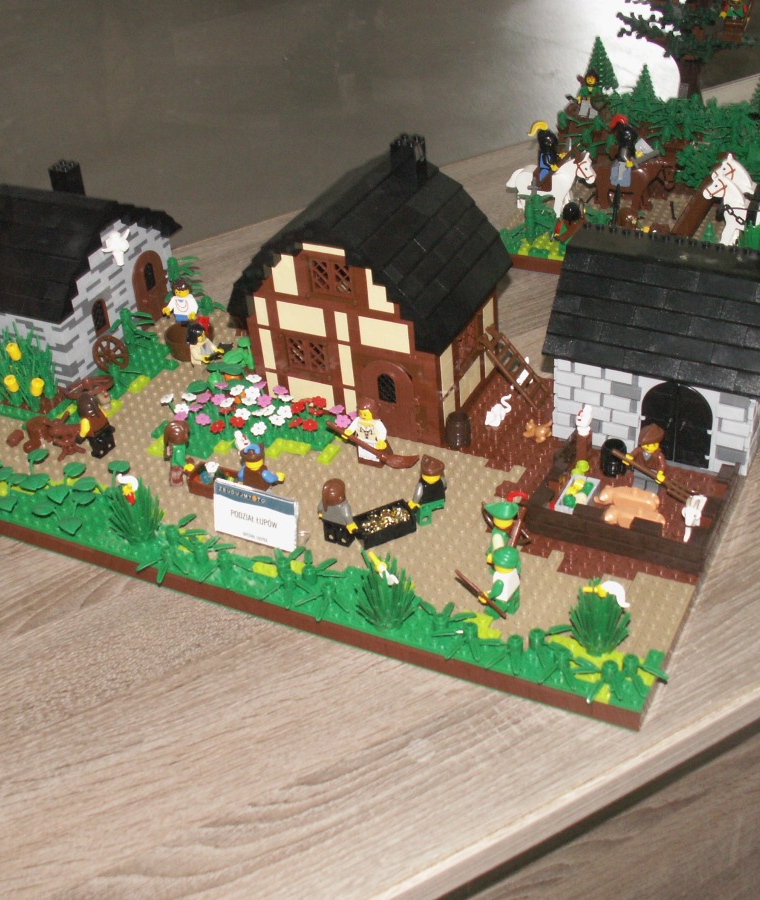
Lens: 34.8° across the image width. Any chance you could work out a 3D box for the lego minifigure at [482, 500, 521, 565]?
[{"bbox_3d":[0.065,0.044,0.639,0.020,0.044,0.025,13,39,24],"label":"lego minifigure"}]

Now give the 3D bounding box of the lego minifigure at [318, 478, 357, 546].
[{"bbox_3d":[-0.023,0.033,0.666,0.025,0.043,0.014,13,39,24],"label":"lego minifigure"}]

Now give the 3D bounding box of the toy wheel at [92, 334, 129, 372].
[{"bbox_3d":[-0.186,-0.065,0.834,0.005,0.027,0.027,-24,19,43],"label":"toy wheel"}]

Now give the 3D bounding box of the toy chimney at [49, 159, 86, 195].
[{"bbox_3d":[-0.214,-0.186,0.833,0.016,0.021,0.016,13,40,24],"label":"toy chimney"}]

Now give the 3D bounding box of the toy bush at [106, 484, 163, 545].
[{"bbox_3d":[-0.138,0.035,0.680,0.032,0.036,0.032,-3,36,2],"label":"toy bush"}]

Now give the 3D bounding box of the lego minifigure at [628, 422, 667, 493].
[{"bbox_3d":[0.152,0.005,0.683,0.025,0.045,0.017,13,39,24],"label":"lego minifigure"}]

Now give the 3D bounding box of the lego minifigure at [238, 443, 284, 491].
[{"bbox_3d":[-0.070,0.013,0.698,0.026,0.045,0.018,13,39,24],"label":"lego minifigure"}]

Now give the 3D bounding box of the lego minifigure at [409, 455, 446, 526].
[{"bbox_3d":[0.026,0.021,0.672,0.025,0.043,0.018,-14,37,-11],"label":"lego minifigure"}]

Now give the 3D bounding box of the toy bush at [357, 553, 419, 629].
[{"bbox_3d":[0.006,0.071,0.606,0.030,0.037,0.030,-4,36,3],"label":"toy bush"}]

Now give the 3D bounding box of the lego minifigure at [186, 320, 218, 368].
[{"bbox_3d":[-0.120,-0.073,0.836,0.022,0.026,0.024,13,40,24],"label":"lego minifigure"}]

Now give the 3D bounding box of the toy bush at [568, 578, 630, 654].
[{"bbox_3d":[0.106,0.082,0.586,0.031,0.036,0.031,-3,36,2],"label":"toy bush"}]

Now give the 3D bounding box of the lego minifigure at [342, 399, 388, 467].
[{"bbox_3d":[-0.006,-0.012,0.721,0.028,0.043,0.019,13,40,24],"label":"lego minifigure"}]

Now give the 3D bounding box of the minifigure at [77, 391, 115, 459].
[{"bbox_3d":[-0.177,-0.017,0.754,0.016,0.043,0.024,13,39,24],"label":"minifigure"}]

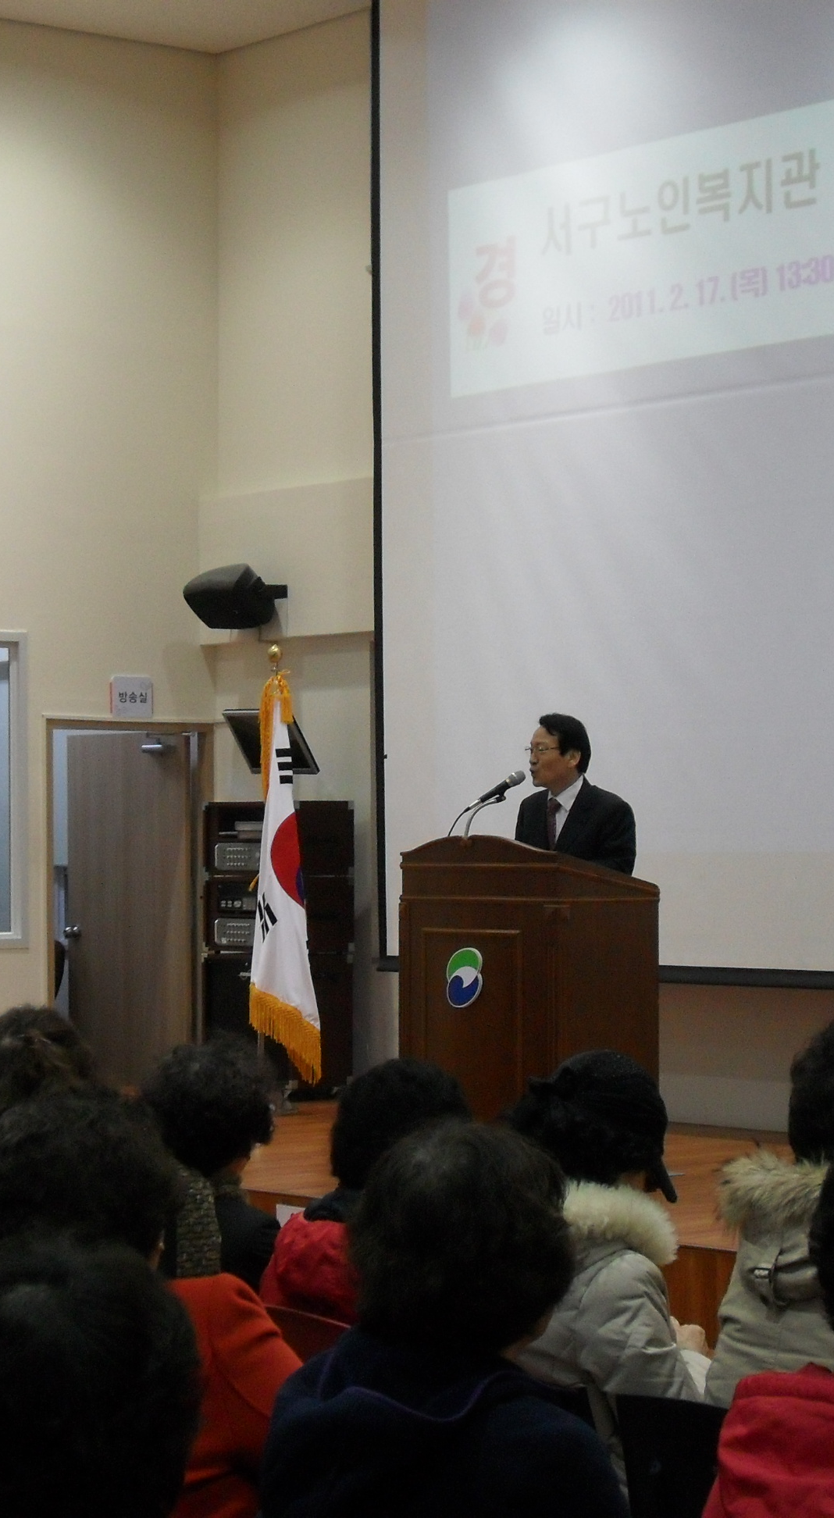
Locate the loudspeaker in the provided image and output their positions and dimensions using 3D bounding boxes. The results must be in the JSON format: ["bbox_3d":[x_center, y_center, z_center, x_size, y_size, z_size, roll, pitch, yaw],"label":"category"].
[{"bbox_3d":[-0.916,-0.786,17.087,0.360,0.245,0.210,-2,43,47],"label":"loudspeaker"}]

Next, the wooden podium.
[{"bbox_3d":[0.374,0.887,12.058,0.445,1.249,0.837,1,-2,-40],"label":"wooden podium"}]

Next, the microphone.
[{"bbox_3d":[0.290,0.105,12.020,0.180,0.055,0.052,-31,12,-24],"label":"microphone"}]

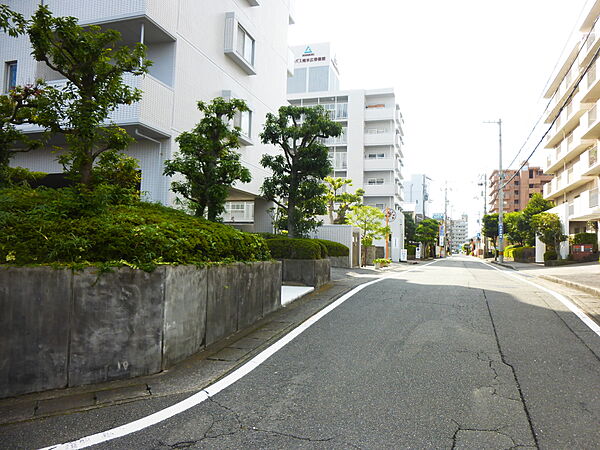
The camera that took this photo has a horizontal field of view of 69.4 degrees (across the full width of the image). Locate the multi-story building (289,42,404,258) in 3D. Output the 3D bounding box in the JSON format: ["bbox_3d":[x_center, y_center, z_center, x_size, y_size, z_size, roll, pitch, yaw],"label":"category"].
[{"bbox_3d":[4.810,-7.690,52.140,14.500,23.570,9.000,0,-3,18],"label":"multi-story building"}]

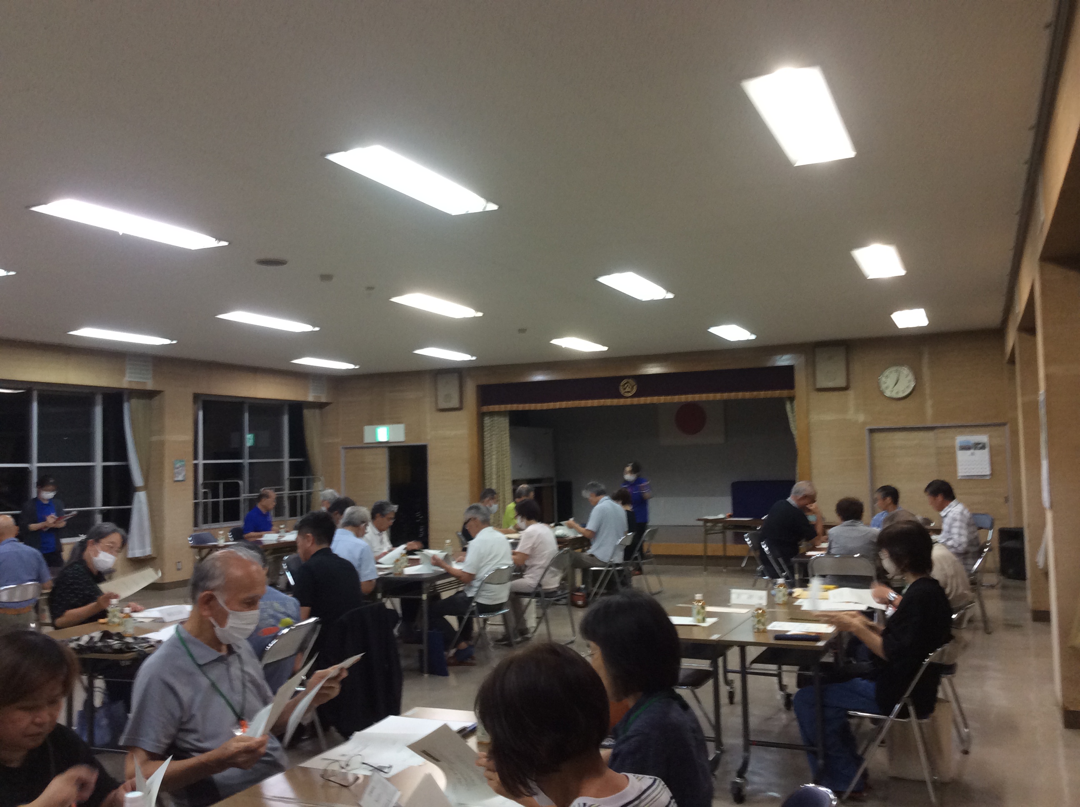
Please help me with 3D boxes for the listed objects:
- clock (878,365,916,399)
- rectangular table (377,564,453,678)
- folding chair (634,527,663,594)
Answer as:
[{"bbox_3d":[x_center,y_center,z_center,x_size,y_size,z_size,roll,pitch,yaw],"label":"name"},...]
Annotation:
[{"bbox_3d":[4.416,-0.261,12.331,0.430,0.430,0.060,-3,-4,24],"label":"clock"},{"bbox_3d":[-0.746,1.649,8.039,0.450,0.700,1.800,-2,-4,17],"label":"rectangular table"},{"bbox_3d":[1.129,1.771,11.287,0.470,0.750,0.450,-3,-4,22],"label":"folding chair"}]

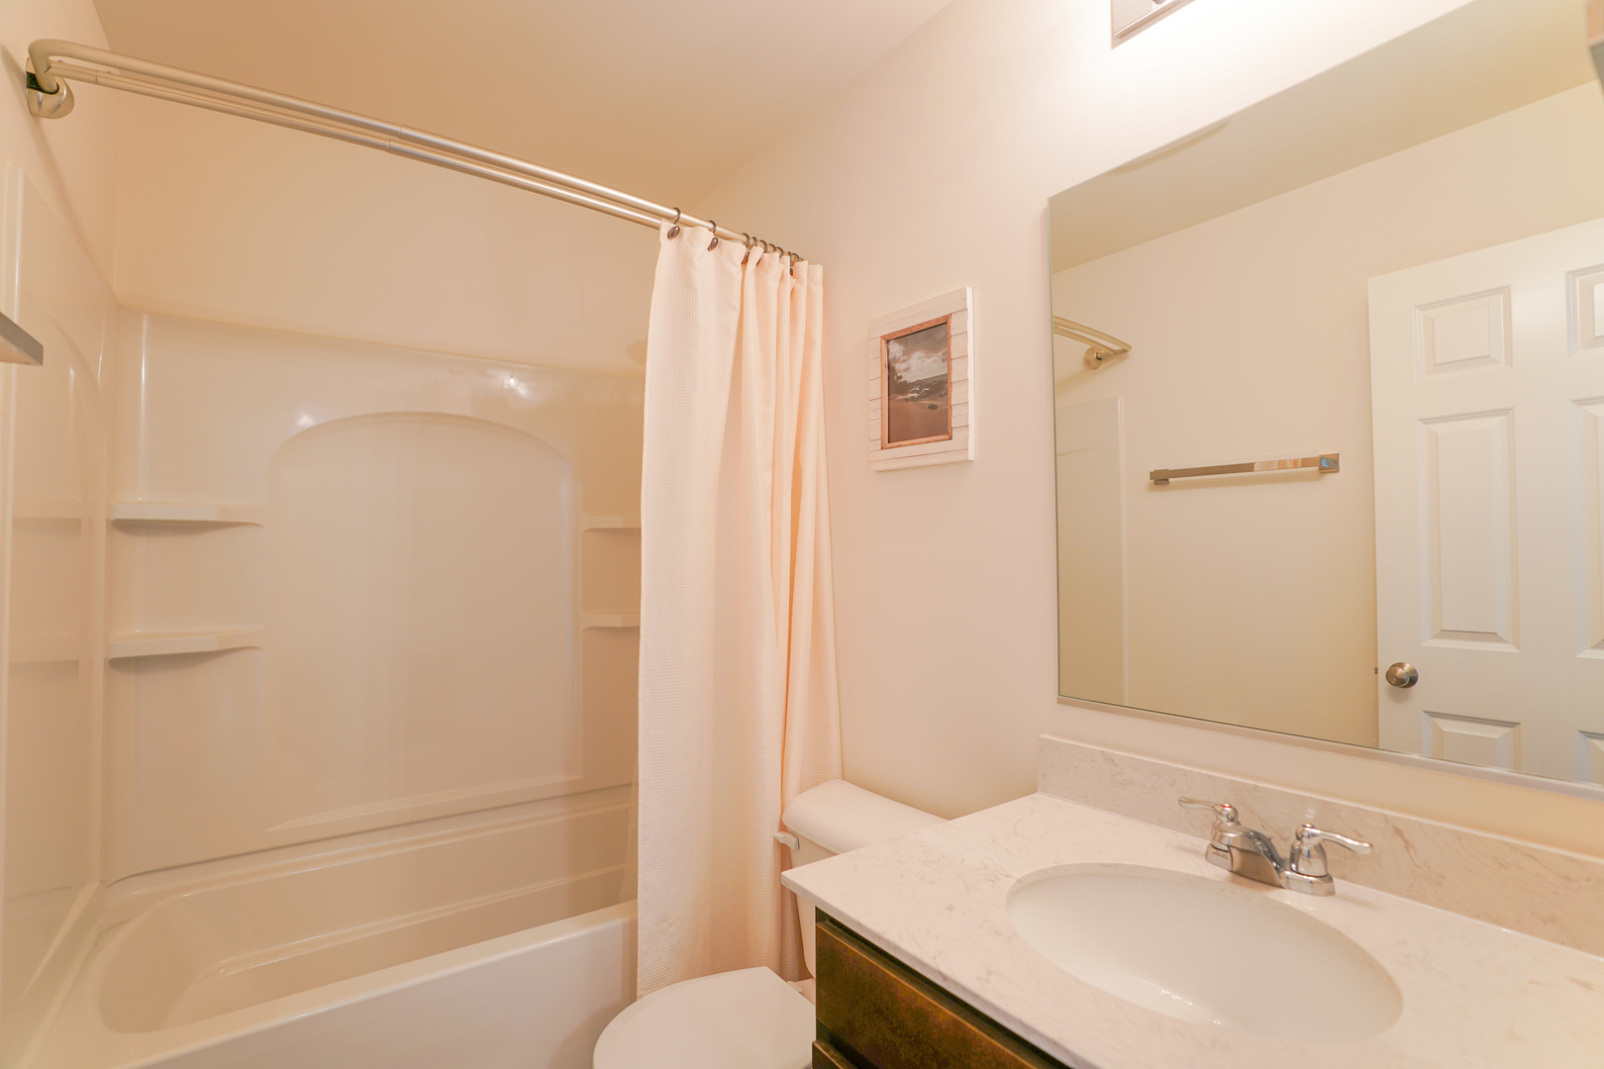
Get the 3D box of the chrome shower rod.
[{"bbox_3d":[-0.563,-0.693,1.480,1.440,0.090,0.250,2,-3,-37],"label":"chrome shower rod"}]

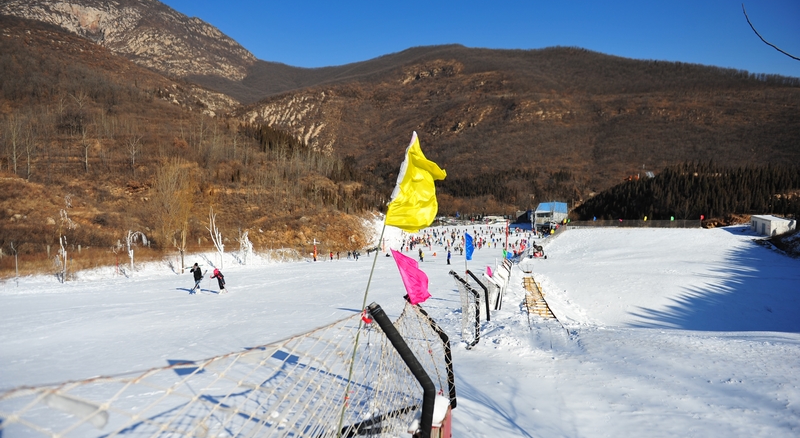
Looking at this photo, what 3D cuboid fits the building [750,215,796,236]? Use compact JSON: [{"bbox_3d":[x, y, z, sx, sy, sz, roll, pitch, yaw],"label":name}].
[{"bbox_3d":[69.700,1.300,99.600,4.000,2.900,10.800,1,3,17],"label":"building"}]

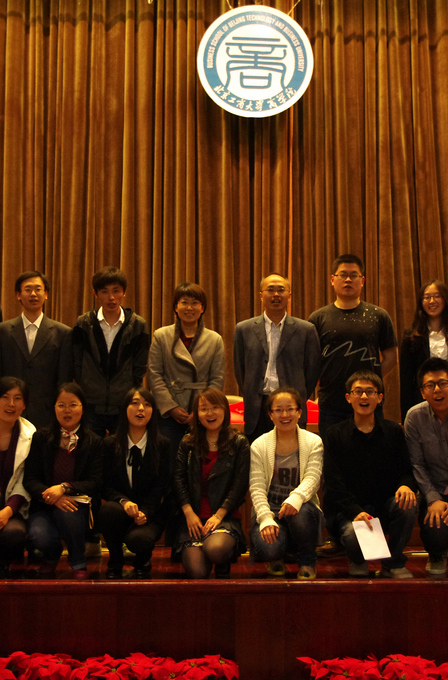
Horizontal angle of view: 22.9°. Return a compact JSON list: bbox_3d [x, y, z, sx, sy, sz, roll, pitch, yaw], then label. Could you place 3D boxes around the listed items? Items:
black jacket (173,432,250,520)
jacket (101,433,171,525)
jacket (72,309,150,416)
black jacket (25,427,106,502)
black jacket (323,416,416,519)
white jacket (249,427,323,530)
[{"bbox_3d":[-0.065,0.706,5.713,0.410,0.447,0.340,0,-4,0],"label":"black jacket"},{"bbox_3d":[-0.456,0.713,5.712,0.380,0.462,0.360,0,-4,-5],"label":"jacket"},{"bbox_3d":[-0.656,0.133,6.459,0.455,0.648,0.280,0,-5,3],"label":"jacket"},{"bbox_3d":[-0.853,0.679,5.885,0.436,0.449,0.380,0,-5,-4],"label":"black jacket"},{"bbox_3d":[0.770,0.677,5.865,0.498,0.542,0.420,0,-5,-3],"label":"black jacket"},{"bbox_3d":[0.324,0.732,5.841,0.390,0.560,0.400,0,-5,5],"label":"white jacket"}]

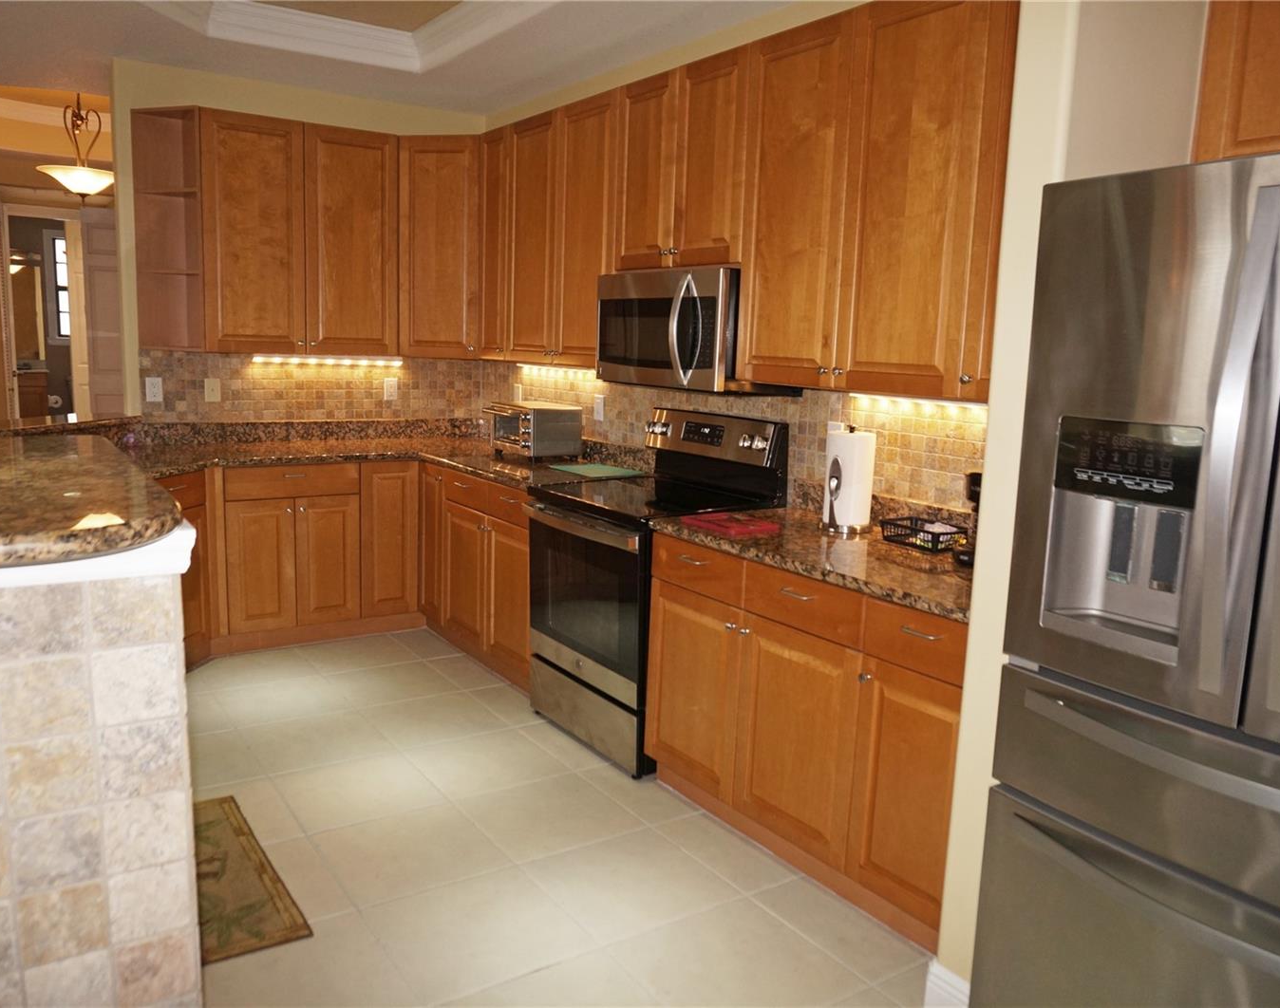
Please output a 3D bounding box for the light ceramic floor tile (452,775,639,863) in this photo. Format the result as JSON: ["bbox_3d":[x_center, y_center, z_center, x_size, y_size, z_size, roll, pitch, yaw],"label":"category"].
[{"bbox_3d":[-0.283,0.974,3.169,0.455,0.010,0.455,-4,11,-33],"label":"light ceramic floor tile"}]

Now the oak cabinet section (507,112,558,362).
[{"bbox_3d":[-0.351,-1.165,4.528,0.313,1.050,0.456,-4,11,-33],"label":"oak cabinet section"}]

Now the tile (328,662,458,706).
[{"bbox_3d":[-1.044,0.765,4.294,0.455,0.010,0.455,-4,11,-33],"label":"tile"}]

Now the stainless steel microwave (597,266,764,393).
[{"bbox_3d":[0.194,-0.632,3.660,0.430,0.422,0.759,-4,11,-33],"label":"stainless steel microwave"}]

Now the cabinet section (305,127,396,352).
[{"bbox_3d":[-1.479,-1.283,5.036,0.456,1.065,0.325,-4,11,-34],"label":"cabinet section"}]

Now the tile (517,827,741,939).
[{"bbox_3d":[-0.028,1.048,2.817,0.455,0.012,0.455,-4,11,-33],"label":"tile"}]

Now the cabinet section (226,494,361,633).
[{"bbox_3d":[-1.761,0.226,4.936,0.604,0.609,0.610,-4,11,-34],"label":"cabinet section"}]

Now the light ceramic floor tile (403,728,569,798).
[{"bbox_3d":[-0.537,0.911,3.571,0.455,0.012,0.455,-4,11,-33],"label":"light ceramic floor tile"}]

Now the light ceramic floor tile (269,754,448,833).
[{"bbox_3d":[-0.914,0.932,3.285,0.451,0.010,0.451,-4,11,-33],"label":"light ceramic floor tile"}]

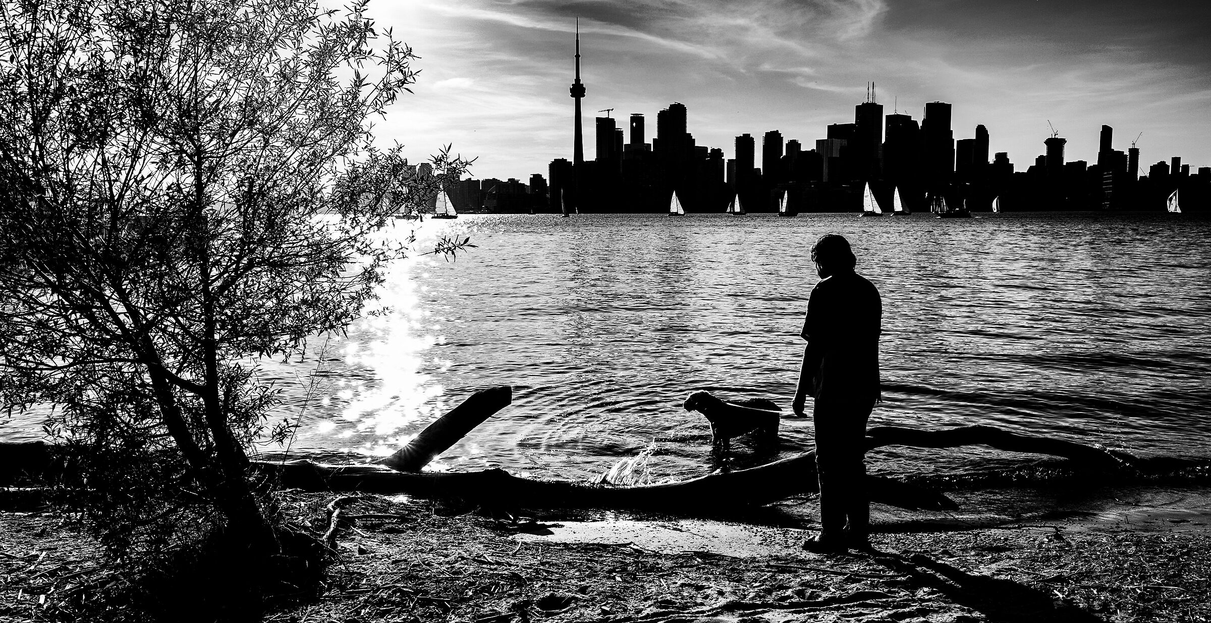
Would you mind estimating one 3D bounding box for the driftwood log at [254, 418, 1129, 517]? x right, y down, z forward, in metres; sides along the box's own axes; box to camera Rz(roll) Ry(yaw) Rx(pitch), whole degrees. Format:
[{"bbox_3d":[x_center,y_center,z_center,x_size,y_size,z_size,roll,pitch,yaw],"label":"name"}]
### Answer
[{"bbox_3d":[0.685,1.057,6.748,6.450,0.500,0.950,0,6,0],"label":"driftwood log"}]

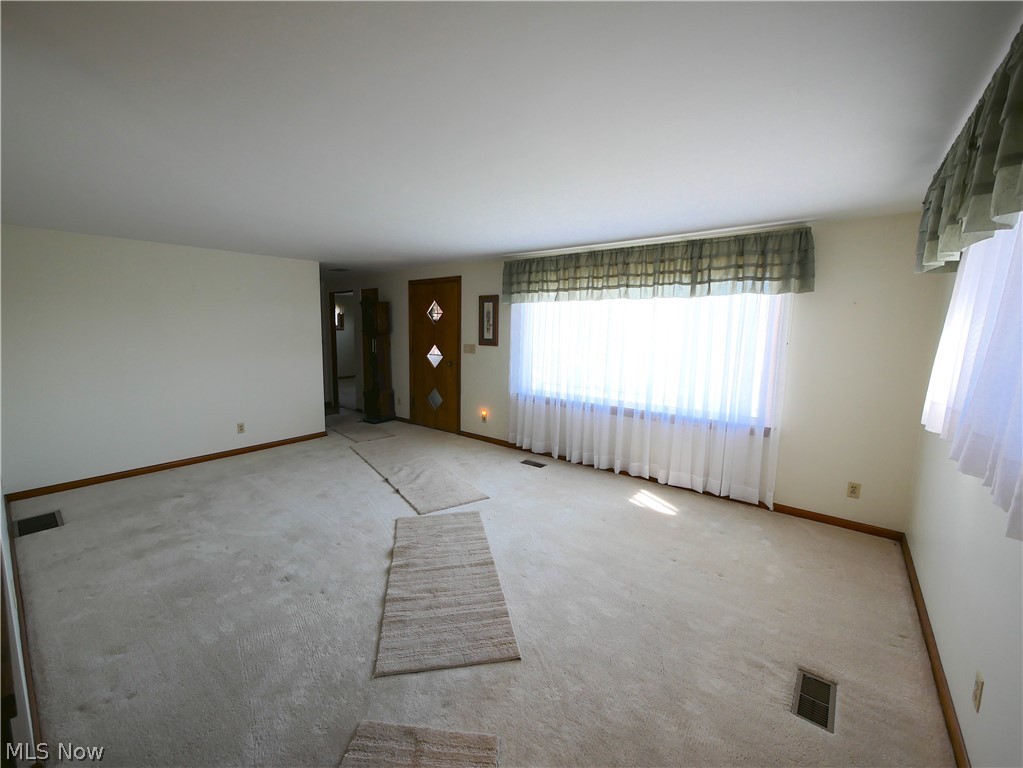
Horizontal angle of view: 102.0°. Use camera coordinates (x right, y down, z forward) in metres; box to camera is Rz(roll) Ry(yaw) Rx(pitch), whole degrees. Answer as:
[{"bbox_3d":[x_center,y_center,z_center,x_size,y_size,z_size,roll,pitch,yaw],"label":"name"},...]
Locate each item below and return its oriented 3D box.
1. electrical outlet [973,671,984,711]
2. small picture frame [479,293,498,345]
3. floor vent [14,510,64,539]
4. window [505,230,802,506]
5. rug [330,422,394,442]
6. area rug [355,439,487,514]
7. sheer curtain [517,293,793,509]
[{"bbox_3d":[1.548,1.016,1.371,0.014,0.115,0.072,7,10,38],"label":"electrical outlet"},{"bbox_3d":[-0.294,-0.795,5.218,0.324,0.618,0.025,7,10,38],"label":"small picture frame"},{"bbox_3d":[-3.660,1.073,3.206,0.410,0.015,0.249,7,10,38],"label":"floor vent"},{"bbox_3d":[1.069,-0.201,4.145,2.983,2.234,0.150,7,10,38],"label":"window"},{"bbox_3d":[-2.175,0.688,6.013,0.528,0.015,1.069,-7,11,-41],"label":"rug"},{"bbox_3d":[-1.117,0.908,4.474,0.639,0.018,2.280,-5,10,-34],"label":"area rug"},{"bbox_3d":[1.047,-0.034,4.166,2.800,1.943,0.120,7,10,38],"label":"sheer curtain"}]

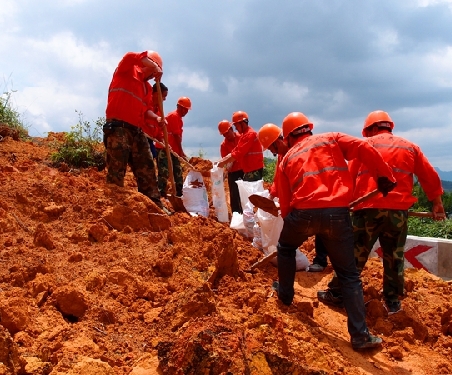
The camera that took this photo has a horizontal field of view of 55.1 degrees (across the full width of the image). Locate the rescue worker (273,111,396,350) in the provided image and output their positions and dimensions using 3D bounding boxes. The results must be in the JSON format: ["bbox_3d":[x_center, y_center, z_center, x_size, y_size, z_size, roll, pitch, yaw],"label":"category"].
[{"bbox_3d":[0.770,0.300,3.070,0.800,1.660,0.800,0,0,-13],"label":"rescue worker"}]

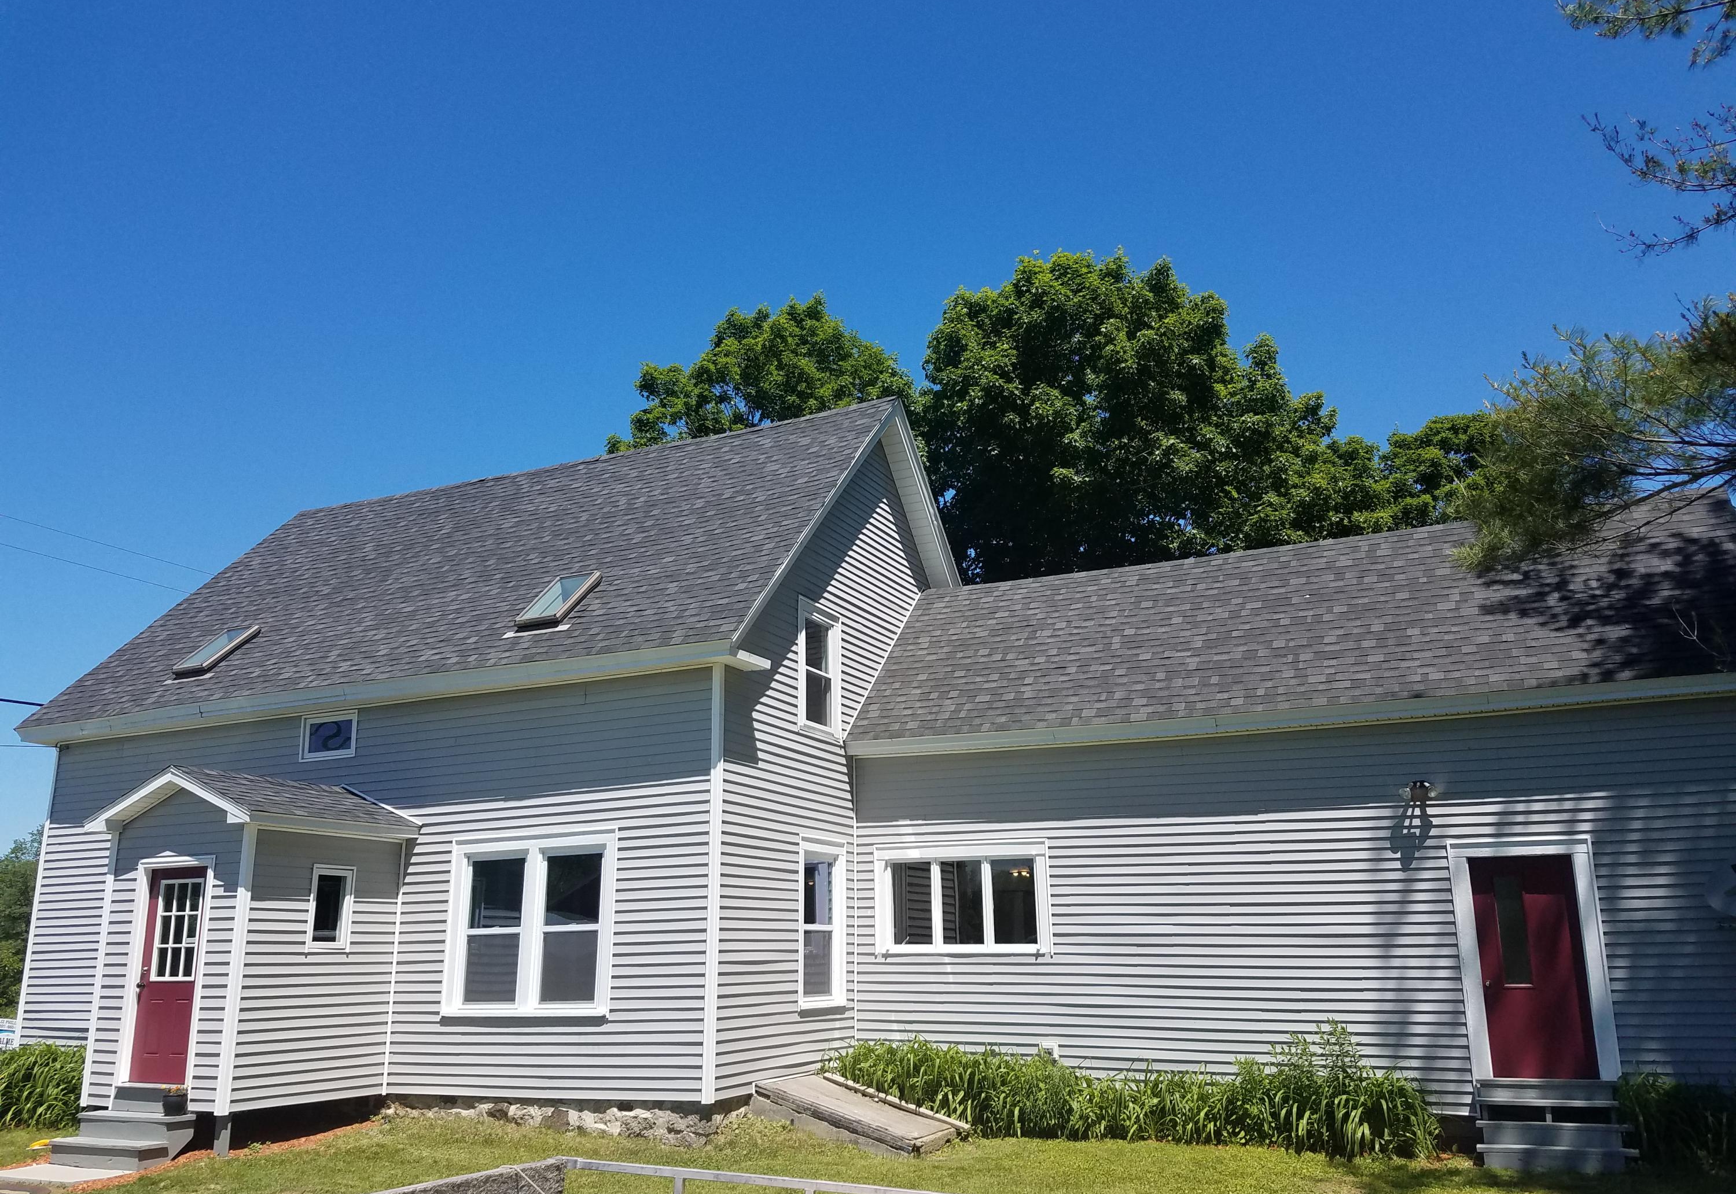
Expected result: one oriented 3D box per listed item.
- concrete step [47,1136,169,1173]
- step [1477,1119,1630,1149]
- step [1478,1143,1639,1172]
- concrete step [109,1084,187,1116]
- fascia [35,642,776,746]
[{"bbox_3d":[-6.869,5.033,11.774,1.164,0.192,0.334,-7,-16,22],"label":"concrete step"},{"bbox_3d":[6.046,4.724,11.506,1.235,0.202,0.304,-7,-16,22],"label":"step"},{"bbox_3d":[5.930,4.824,11.212,1.245,0.202,0.304,-7,-16,22],"label":"step"},{"bbox_3d":[-6.795,4.787,12.463,0.992,0.248,0.243,-7,-16,22],"label":"concrete step"},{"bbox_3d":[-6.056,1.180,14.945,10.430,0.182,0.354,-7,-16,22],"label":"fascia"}]

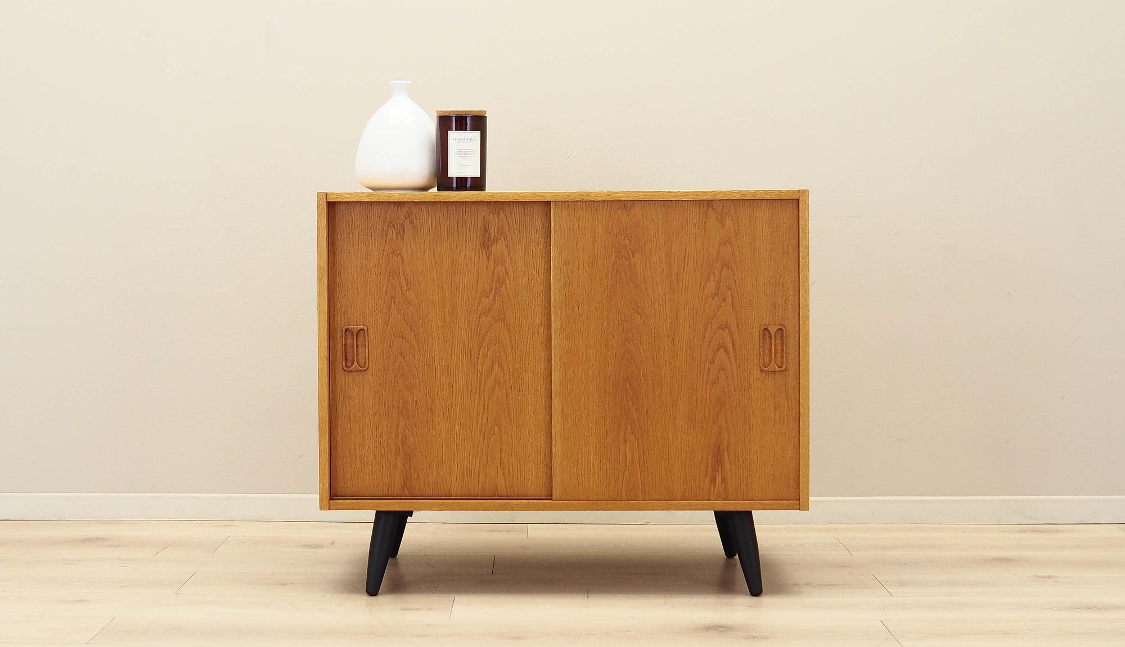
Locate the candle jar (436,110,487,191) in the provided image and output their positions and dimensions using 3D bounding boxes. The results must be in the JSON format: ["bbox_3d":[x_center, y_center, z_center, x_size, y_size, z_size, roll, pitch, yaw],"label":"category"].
[{"bbox_3d":[-0.180,-0.305,1.979,0.089,0.150,0.089,0,4,0],"label":"candle jar"}]

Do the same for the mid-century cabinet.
[{"bbox_3d":[0.002,0.121,2.068,0.830,0.712,0.385,0,4,0],"label":"mid-century cabinet"}]

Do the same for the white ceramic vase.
[{"bbox_3d":[-0.301,-0.333,1.986,0.147,0.205,0.147,0,4,0],"label":"white ceramic vase"}]

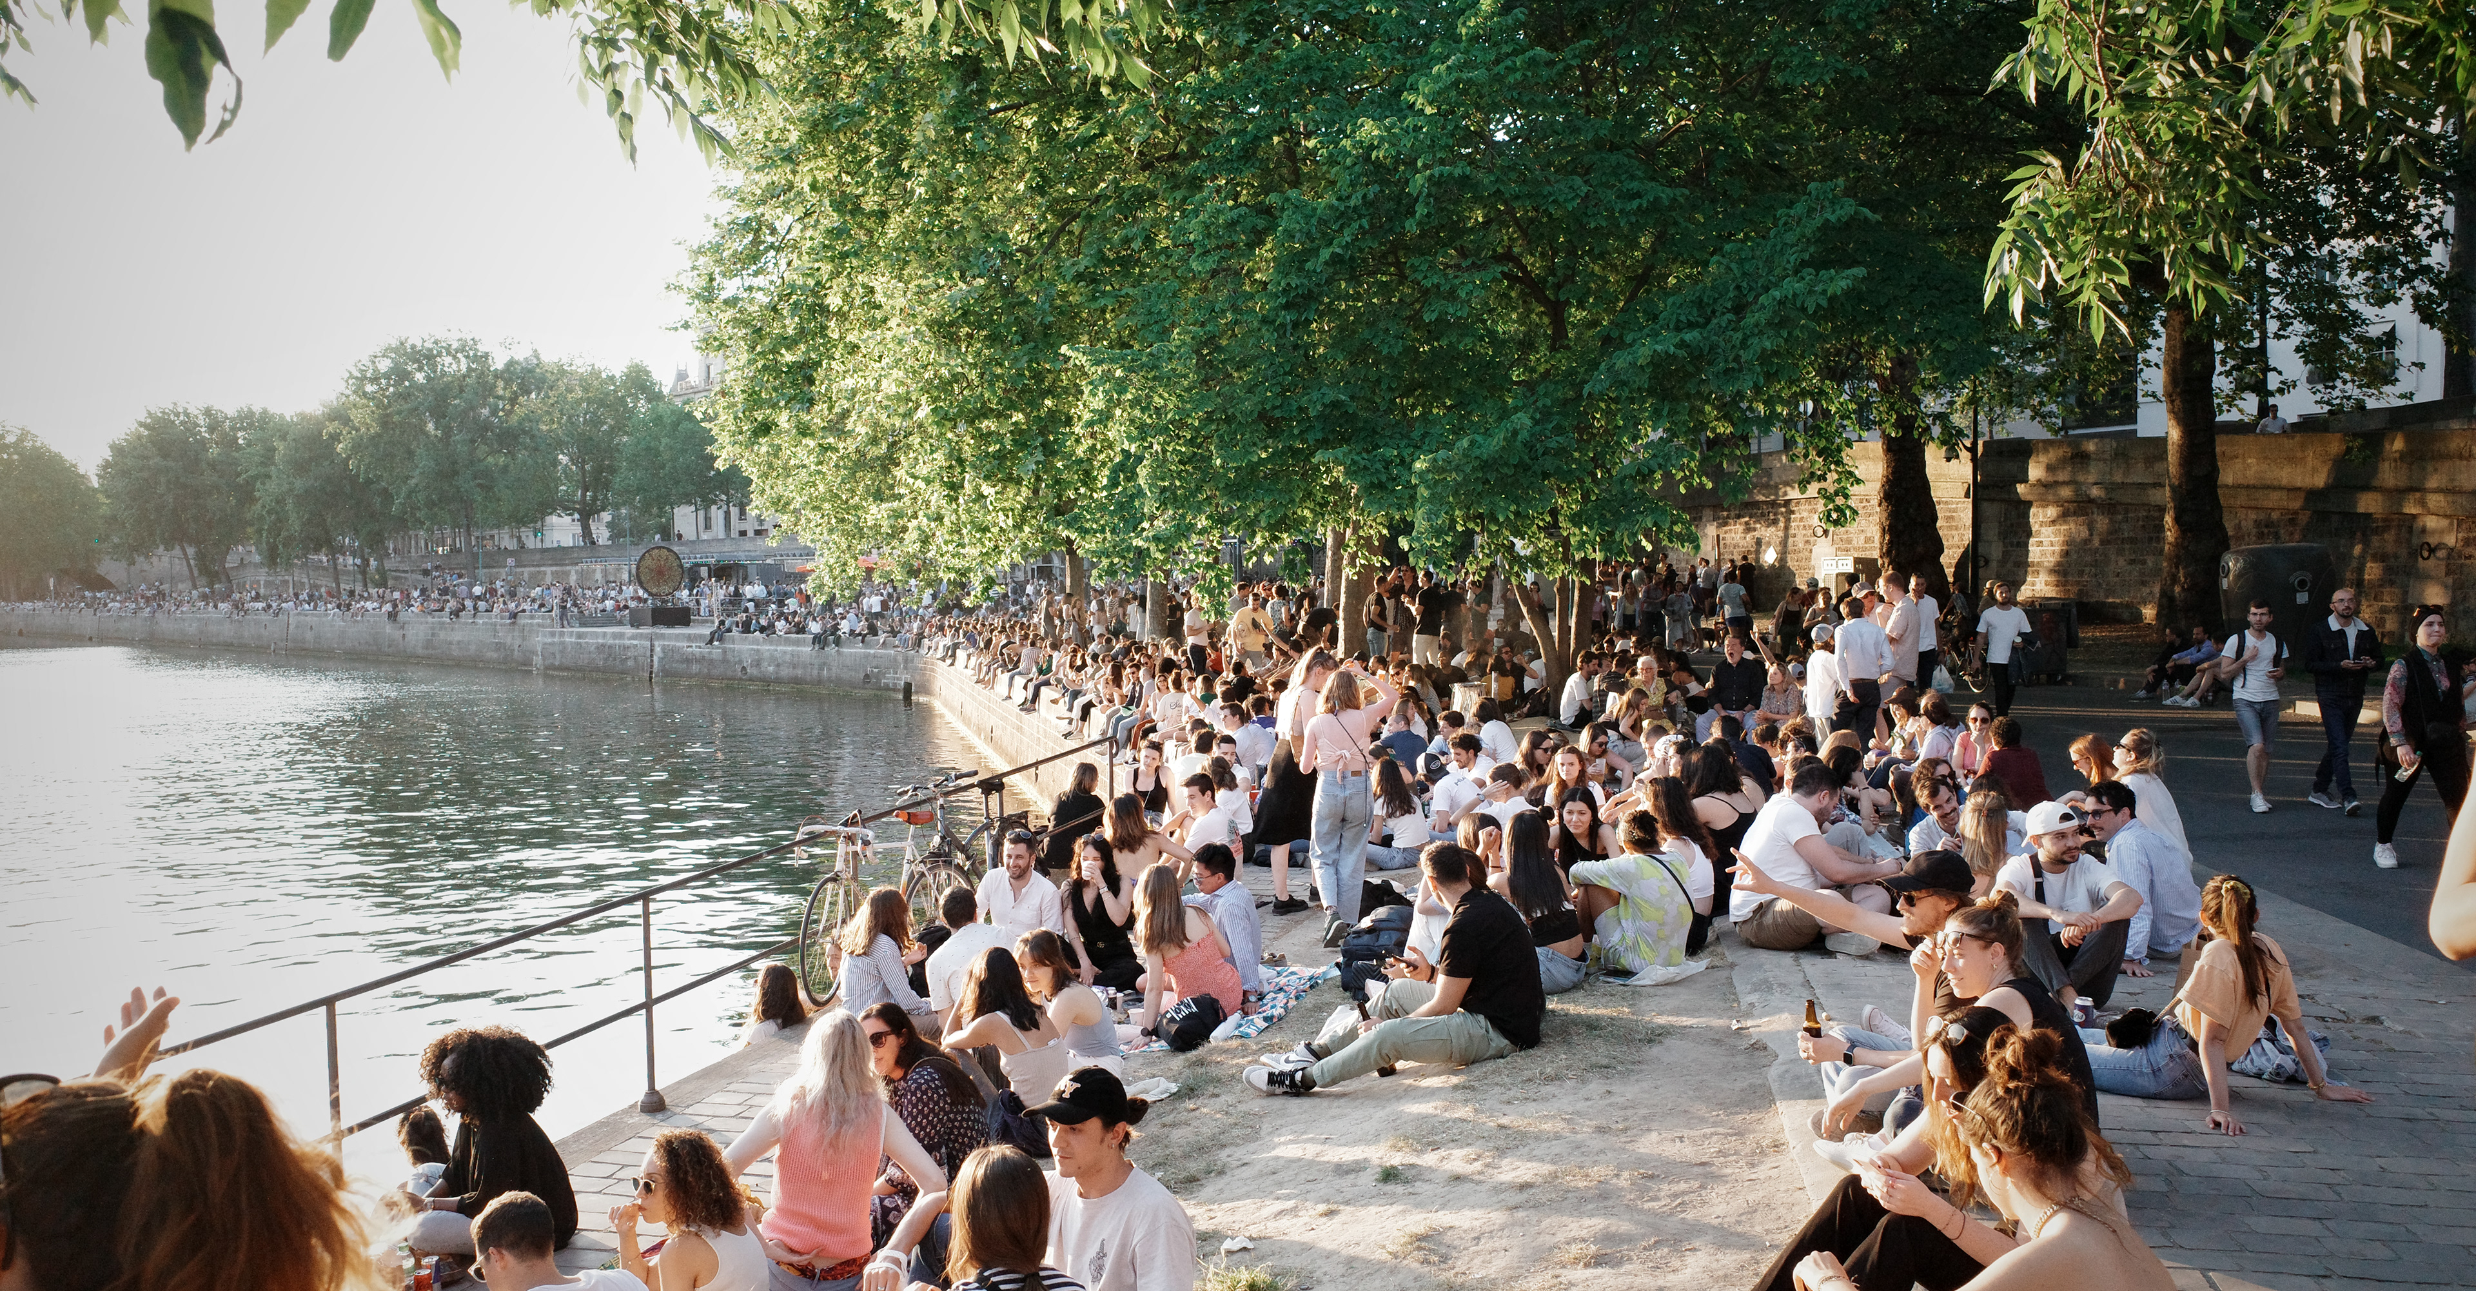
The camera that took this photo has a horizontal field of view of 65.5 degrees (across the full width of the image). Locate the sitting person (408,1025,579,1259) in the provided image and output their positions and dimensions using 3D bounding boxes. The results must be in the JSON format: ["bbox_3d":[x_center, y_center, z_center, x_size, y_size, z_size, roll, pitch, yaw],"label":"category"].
[{"bbox_3d":[-2.674,1.778,6.870,0.660,0.835,0.600,-1,2,-12],"label":"sitting person"}]

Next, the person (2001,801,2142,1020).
[{"bbox_3d":[3.711,1.175,8.600,0.610,0.890,0.680,0,2,9],"label":"person"}]

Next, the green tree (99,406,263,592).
[{"bbox_3d":[-85.246,-11.371,155.000,13.000,15.888,12.500,0,2,0],"label":"green tree"}]

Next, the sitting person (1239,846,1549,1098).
[{"bbox_3d":[0.642,1.293,7.750,1.220,0.930,0.580,-1,3,-13],"label":"sitting person"}]

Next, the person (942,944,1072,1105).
[{"bbox_3d":[-1.046,1.660,8.300,0.640,0.760,0.480,2,4,44],"label":"person"}]

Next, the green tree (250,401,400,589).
[{"bbox_3d":[-61.703,-9.798,130.000,10.000,12.800,9.500,-1,3,-17],"label":"green tree"}]

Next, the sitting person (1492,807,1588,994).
[{"bbox_3d":[1.365,1.165,8.850,0.500,0.830,0.660,-2,3,-30],"label":"sitting person"}]

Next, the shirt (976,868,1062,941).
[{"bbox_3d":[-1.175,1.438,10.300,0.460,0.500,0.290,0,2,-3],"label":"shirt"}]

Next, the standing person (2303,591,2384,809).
[{"bbox_3d":[8.825,0.433,15.400,0.580,1.780,0.480,0,2,19],"label":"standing person"}]

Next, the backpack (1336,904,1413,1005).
[{"bbox_3d":[0.682,1.537,9.500,0.350,0.450,0.260,0,2,20],"label":"backpack"}]

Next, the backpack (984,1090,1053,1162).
[{"bbox_3d":[-0.819,1.799,7.250,0.310,0.260,0.230,0,2,18],"label":"backpack"}]

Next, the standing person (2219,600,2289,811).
[{"bbox_3d":[8.166,0.491,15.500,0.530,1.730,0.400,1,3,30],"label":"standing person"}]

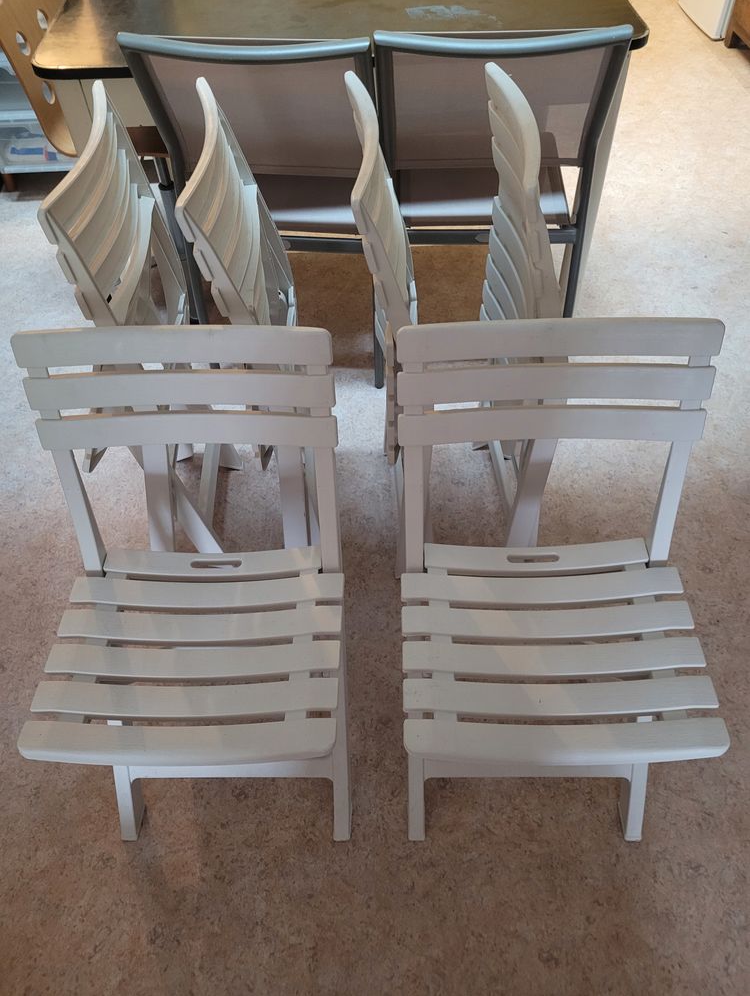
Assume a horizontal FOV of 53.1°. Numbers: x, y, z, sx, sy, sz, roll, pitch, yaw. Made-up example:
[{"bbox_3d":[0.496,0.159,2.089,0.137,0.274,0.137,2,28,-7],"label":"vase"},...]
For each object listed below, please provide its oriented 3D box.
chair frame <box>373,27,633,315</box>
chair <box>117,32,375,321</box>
[{"bbox_3d":[0.261,-0.784,1.884,0.470,0.869,0.566,0,50,3],"label":"chair frame"},{"bbox_3d":[-0.191,-0.781,1.900,0.470,0.869,0.566,5,50,6],"label":"chair"}]

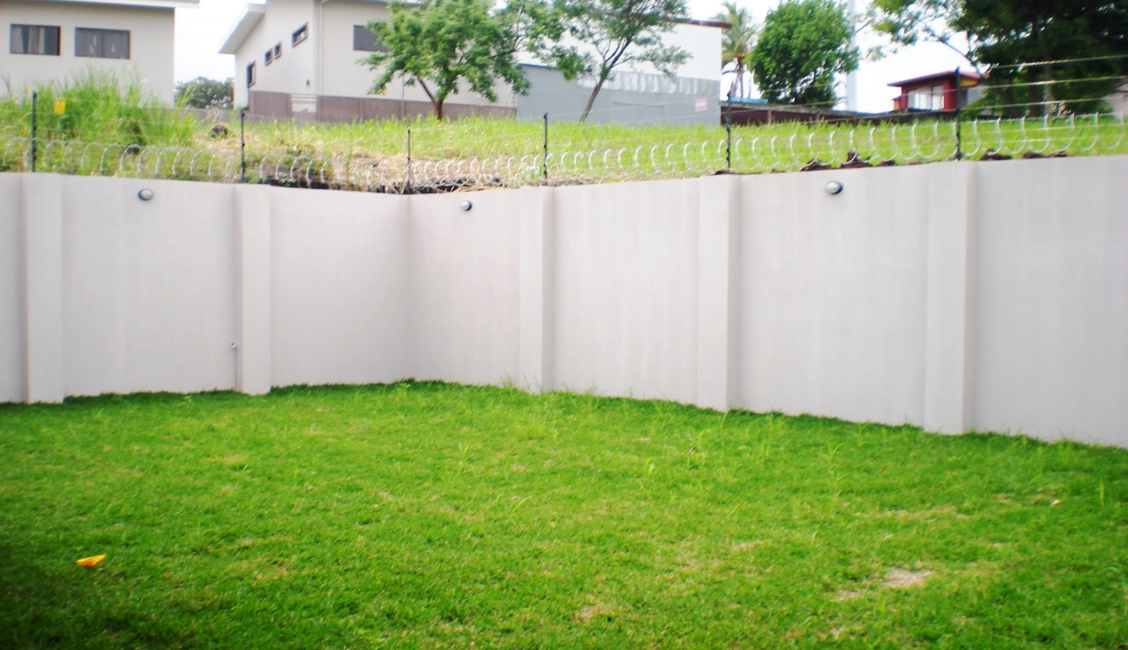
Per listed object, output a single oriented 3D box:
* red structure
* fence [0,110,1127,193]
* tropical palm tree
[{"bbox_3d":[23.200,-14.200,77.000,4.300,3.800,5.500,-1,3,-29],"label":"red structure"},{"bbox_3d":[-0.200,-2.100,16.000,12.800,0.500,5.000,1,2,14],"label":"fence"},{"bbox_3d":[12.500,-19.500,90.000,3.600,8.000,3.600,0,2,0],"label":"tropical palm tree"}]

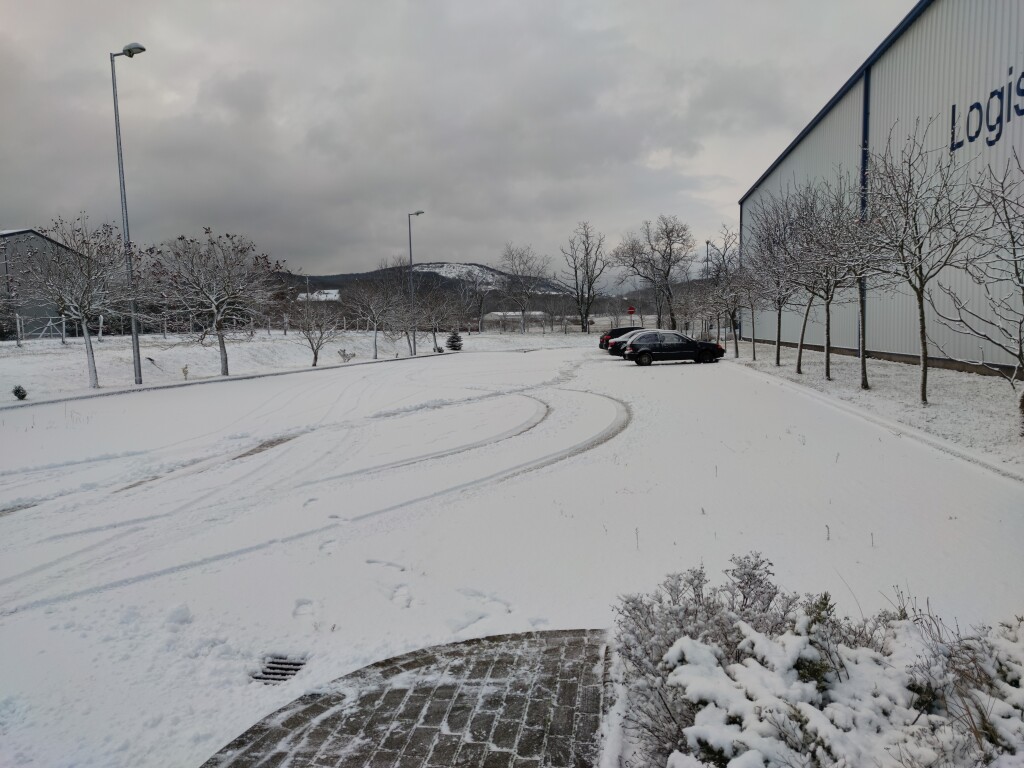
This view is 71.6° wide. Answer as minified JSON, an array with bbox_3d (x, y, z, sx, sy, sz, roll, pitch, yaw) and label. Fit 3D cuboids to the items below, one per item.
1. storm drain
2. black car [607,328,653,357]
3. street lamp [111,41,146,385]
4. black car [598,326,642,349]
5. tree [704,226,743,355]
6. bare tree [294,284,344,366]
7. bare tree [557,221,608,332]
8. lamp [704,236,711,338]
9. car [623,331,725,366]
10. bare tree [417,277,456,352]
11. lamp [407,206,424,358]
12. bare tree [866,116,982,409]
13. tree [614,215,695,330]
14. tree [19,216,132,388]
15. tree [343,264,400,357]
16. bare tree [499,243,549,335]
[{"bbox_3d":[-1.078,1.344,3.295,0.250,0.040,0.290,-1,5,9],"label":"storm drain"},{"bbox_3d":[6.530,-1.797,31.719,4.400,1.430,1.730,-1,5,6],"label":"black car"},{"bbox_3d":[-11.088,-4.913,21.286,1.200,9.888,0.300,-1,5,9],"label":"street lamp"},{"bbox_3d":[6.954,-2.338,38.000,4.500,1.500,1.800,-2,5,-3],"label":"black car"},{"bbox_3d":[9.899,-4.195,32.768,2.200,5.900,2.200,-1,5,0],"label":"tree"},{"bbox_3d":[-8.911,-2.721,32.912,2.324,3.757,2.324,-3,5,-15],"label":"bare tree"},{"bbox_3d":[7.495,-11.334,75.498,5.566,11.695,5.566,-1,5,6],"label":"bare tree"},{"bbox_3d":[18.295,-8.891,66.195,0.350,9.300,1.000,0,5,12],"label":"lamp"},{"bbox_3d":[6.392,-1.510,28.513,4.020,1.420,1.690,-1,5,4],"label":"car"},{"bbox_3d":[-5.504,-5.070,51.753,2.930,5.479,2.930,-2,5,-6],"label":"bare tree"},{"bbox_3d":[-6.008,-6.523,46.058,1.100,9.400,0.320,-1,5,9],"label":"lamp"},{"bbox_3d":[7.361,-2.120,12.729,1.999,4.965,1.999,2,6,30],"label":"bare tree"},{"bbox_3d":[15.524,-11.931,76.517,8.400,12.300,7.800,-1,5,0],"label":"tree"},{"bbox_3d":[-11.540,-2.126,18.724,3.100,4.480,3.100,-1,5,0],"label":"tree"},{"bbox_3d":[-7.712,-3.973,39.297,3.300,5.160,3.300,-1,5,0],"label":"tree"},{"bbox_3d":[1.240,-10.315,76.623,5.500,9.600,5.200,-1,5,0],"label":"bare tree"}]

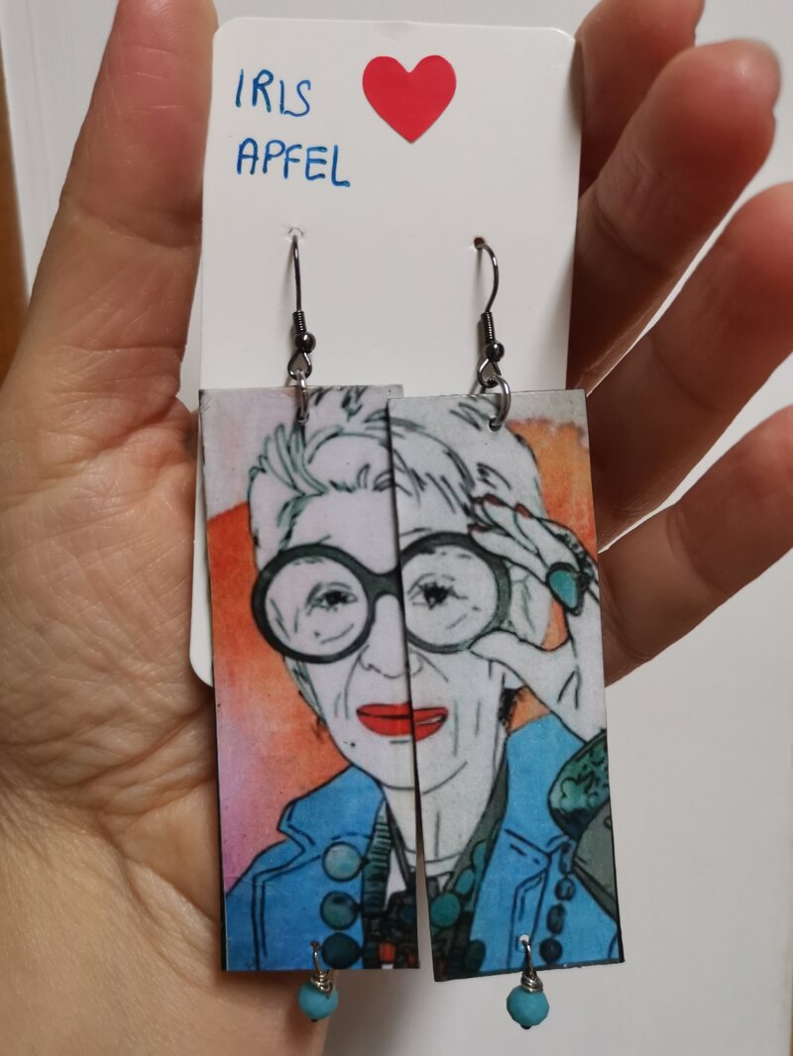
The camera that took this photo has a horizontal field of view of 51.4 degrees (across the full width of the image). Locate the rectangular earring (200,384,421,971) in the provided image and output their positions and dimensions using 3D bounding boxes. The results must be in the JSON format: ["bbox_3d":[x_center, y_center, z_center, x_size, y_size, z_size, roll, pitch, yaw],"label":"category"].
[{"bbox_3d":[-0.011,0.021,0.112,0.027,0.079,0.002,-2,3,1],"label":"rectangular earring"}]

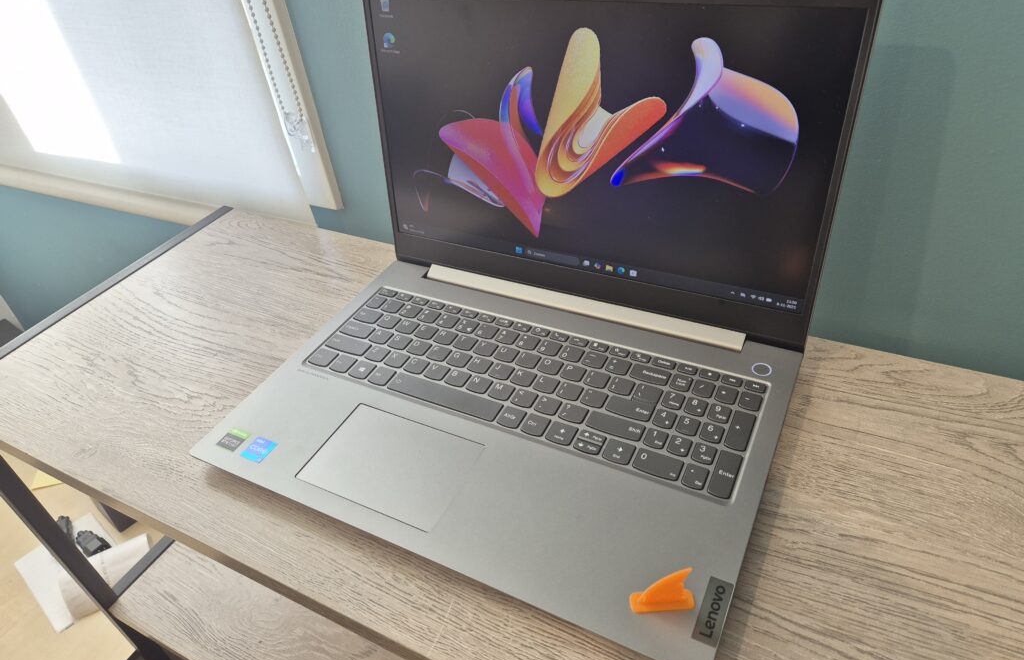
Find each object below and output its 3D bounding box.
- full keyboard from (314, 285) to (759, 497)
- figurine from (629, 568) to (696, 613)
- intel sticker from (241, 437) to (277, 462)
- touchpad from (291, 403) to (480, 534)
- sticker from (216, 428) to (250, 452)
[{"bbox_3d":[0.006,0.032,0.493,0.326,0.004,0.103,14,45,24],"label":"full keyboard"},{"bbox_3d":[0.076,0.129,0.342,0.031,0.032,0.010,-5,40,4],"label":"figurine"},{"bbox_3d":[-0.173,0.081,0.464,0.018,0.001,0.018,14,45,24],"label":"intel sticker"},{"bbox_3d":[-0.078,0.086,0.444,0.104,0.002,0.070,14,45,24],"label":"touchpad"},{"bbox_3d":[-0.194,0.076,0.474,0.018,0.001,0.017,14,45,24],"label":"sticker"}]

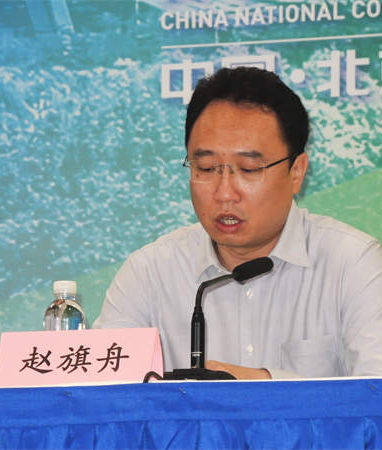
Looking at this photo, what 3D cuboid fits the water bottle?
[{"bbox_3d":[-0.187,0.165,4.474,0.061,0.165,0.061,0,-7,0],"label":"water bottle"}]

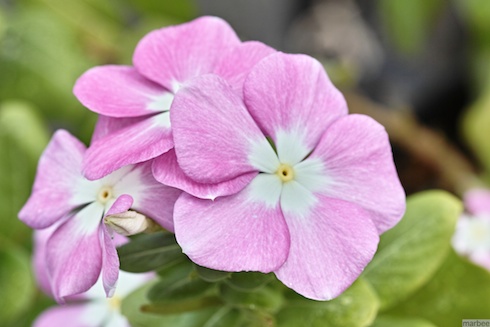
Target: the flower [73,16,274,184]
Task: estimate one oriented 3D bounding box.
[{"bbox_3d":[-0.014,-0.012,0.426,0.038,0.033,0.013,6,-17,14],"label":"flower"}]

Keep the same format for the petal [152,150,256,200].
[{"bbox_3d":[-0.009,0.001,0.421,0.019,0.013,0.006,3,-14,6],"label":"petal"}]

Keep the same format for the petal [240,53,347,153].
[{"bbox_3d":[0.010,-0.011,0.412,0.020,0.020,0.006,-1,-9,-2],"label":"petal"}]

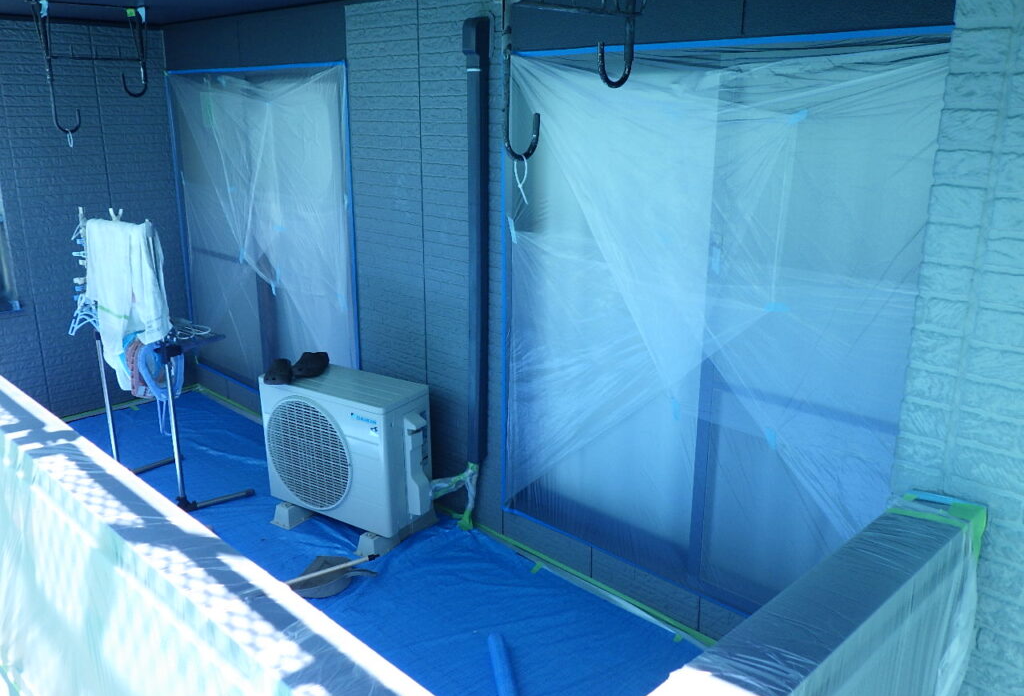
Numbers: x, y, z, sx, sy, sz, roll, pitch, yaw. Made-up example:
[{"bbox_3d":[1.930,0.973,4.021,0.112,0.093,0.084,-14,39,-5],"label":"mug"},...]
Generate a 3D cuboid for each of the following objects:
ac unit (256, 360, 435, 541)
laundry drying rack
[{"bbox_3d":[-0.682,0.403,3.470,0.700,0.552,0.285,10,18,31],"label":"ac unit"},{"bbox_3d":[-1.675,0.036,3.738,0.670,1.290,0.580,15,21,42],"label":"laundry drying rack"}]

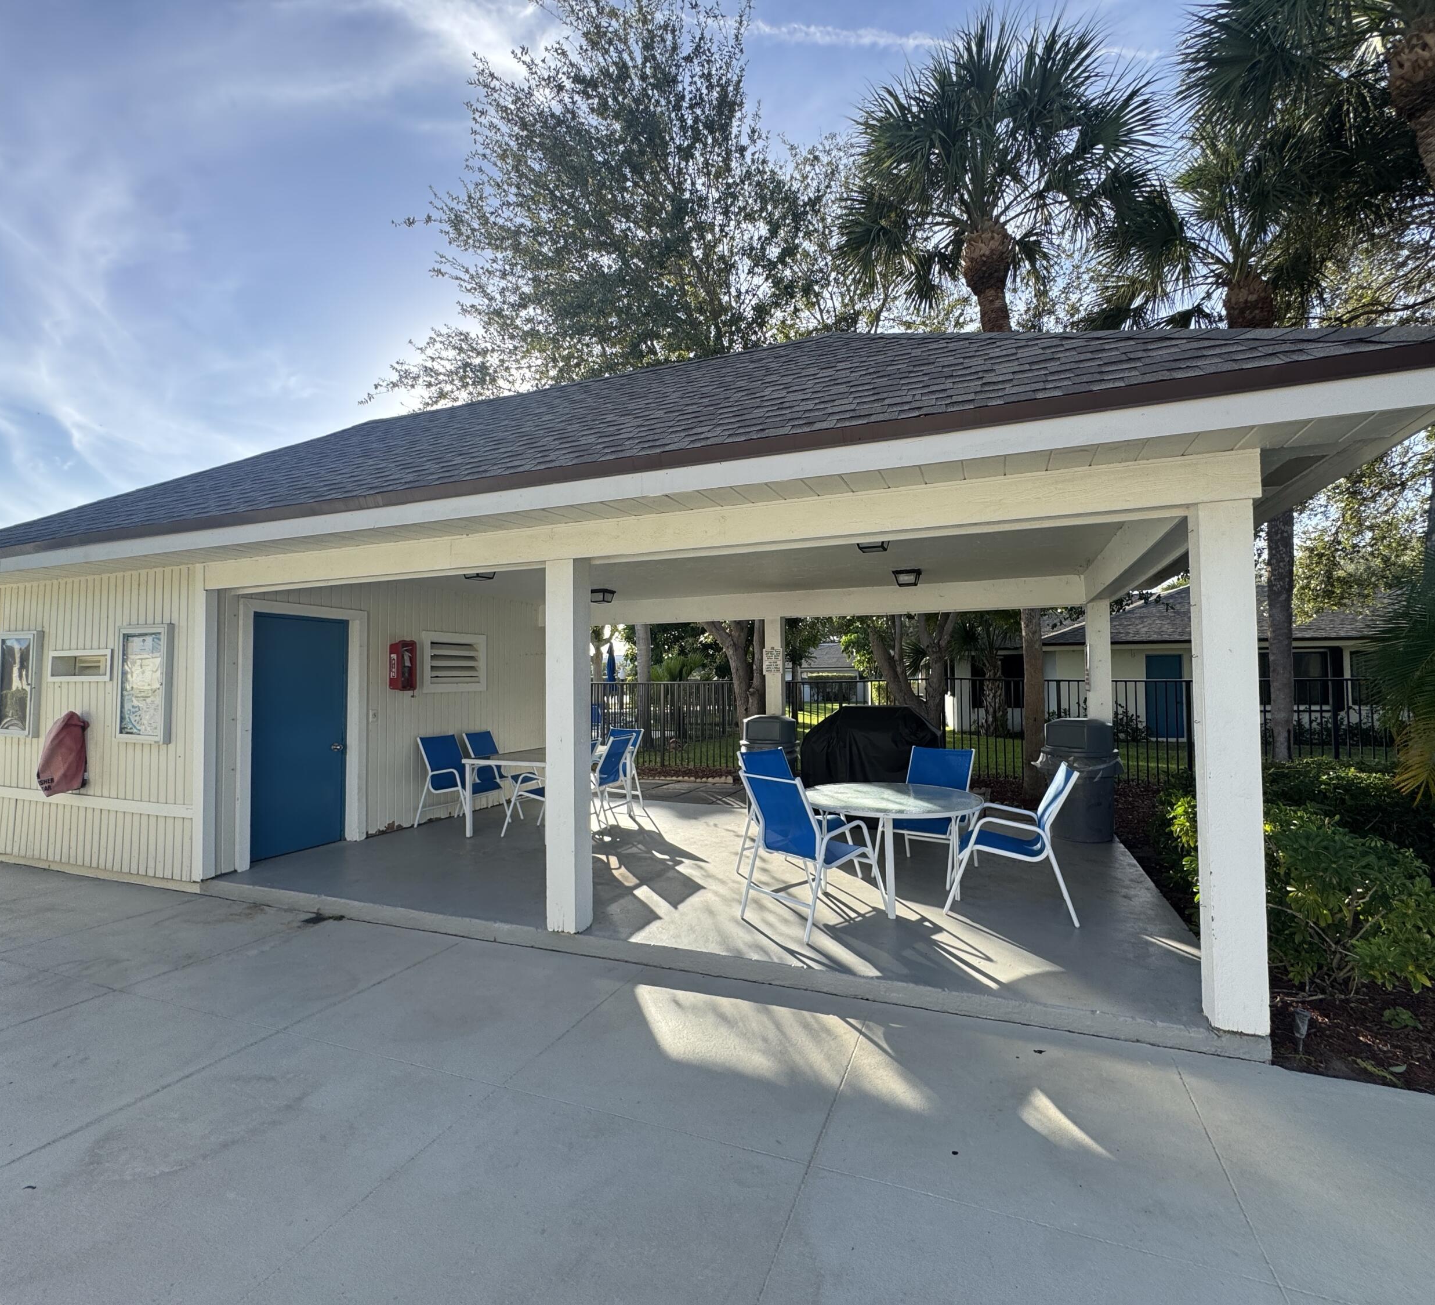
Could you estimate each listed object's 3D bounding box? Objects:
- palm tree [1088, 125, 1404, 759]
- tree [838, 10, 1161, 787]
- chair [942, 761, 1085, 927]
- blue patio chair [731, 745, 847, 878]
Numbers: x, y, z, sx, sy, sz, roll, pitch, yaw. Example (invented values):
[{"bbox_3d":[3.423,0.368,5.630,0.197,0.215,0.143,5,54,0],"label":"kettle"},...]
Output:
[{"bbox_3d":[6.162,-2.160,8.239,3.000,7.900,3.000,-1,-3,22],"label":"palm tree"},{"bbox_3d":[3.560,-3.100,8.800,4.000,9.800,4.000,-1,-2,22],"label":"tree"},{"bbox_3d":[1.846,1.164,4.475,0.760,0.890,0.570,-1,-2,19],"label":"chair"},{"bbox_3d":[0.587,1.201,5.216,0.570,0.890,0.760,1,-3,-42],"label":"blue patio chair"}]

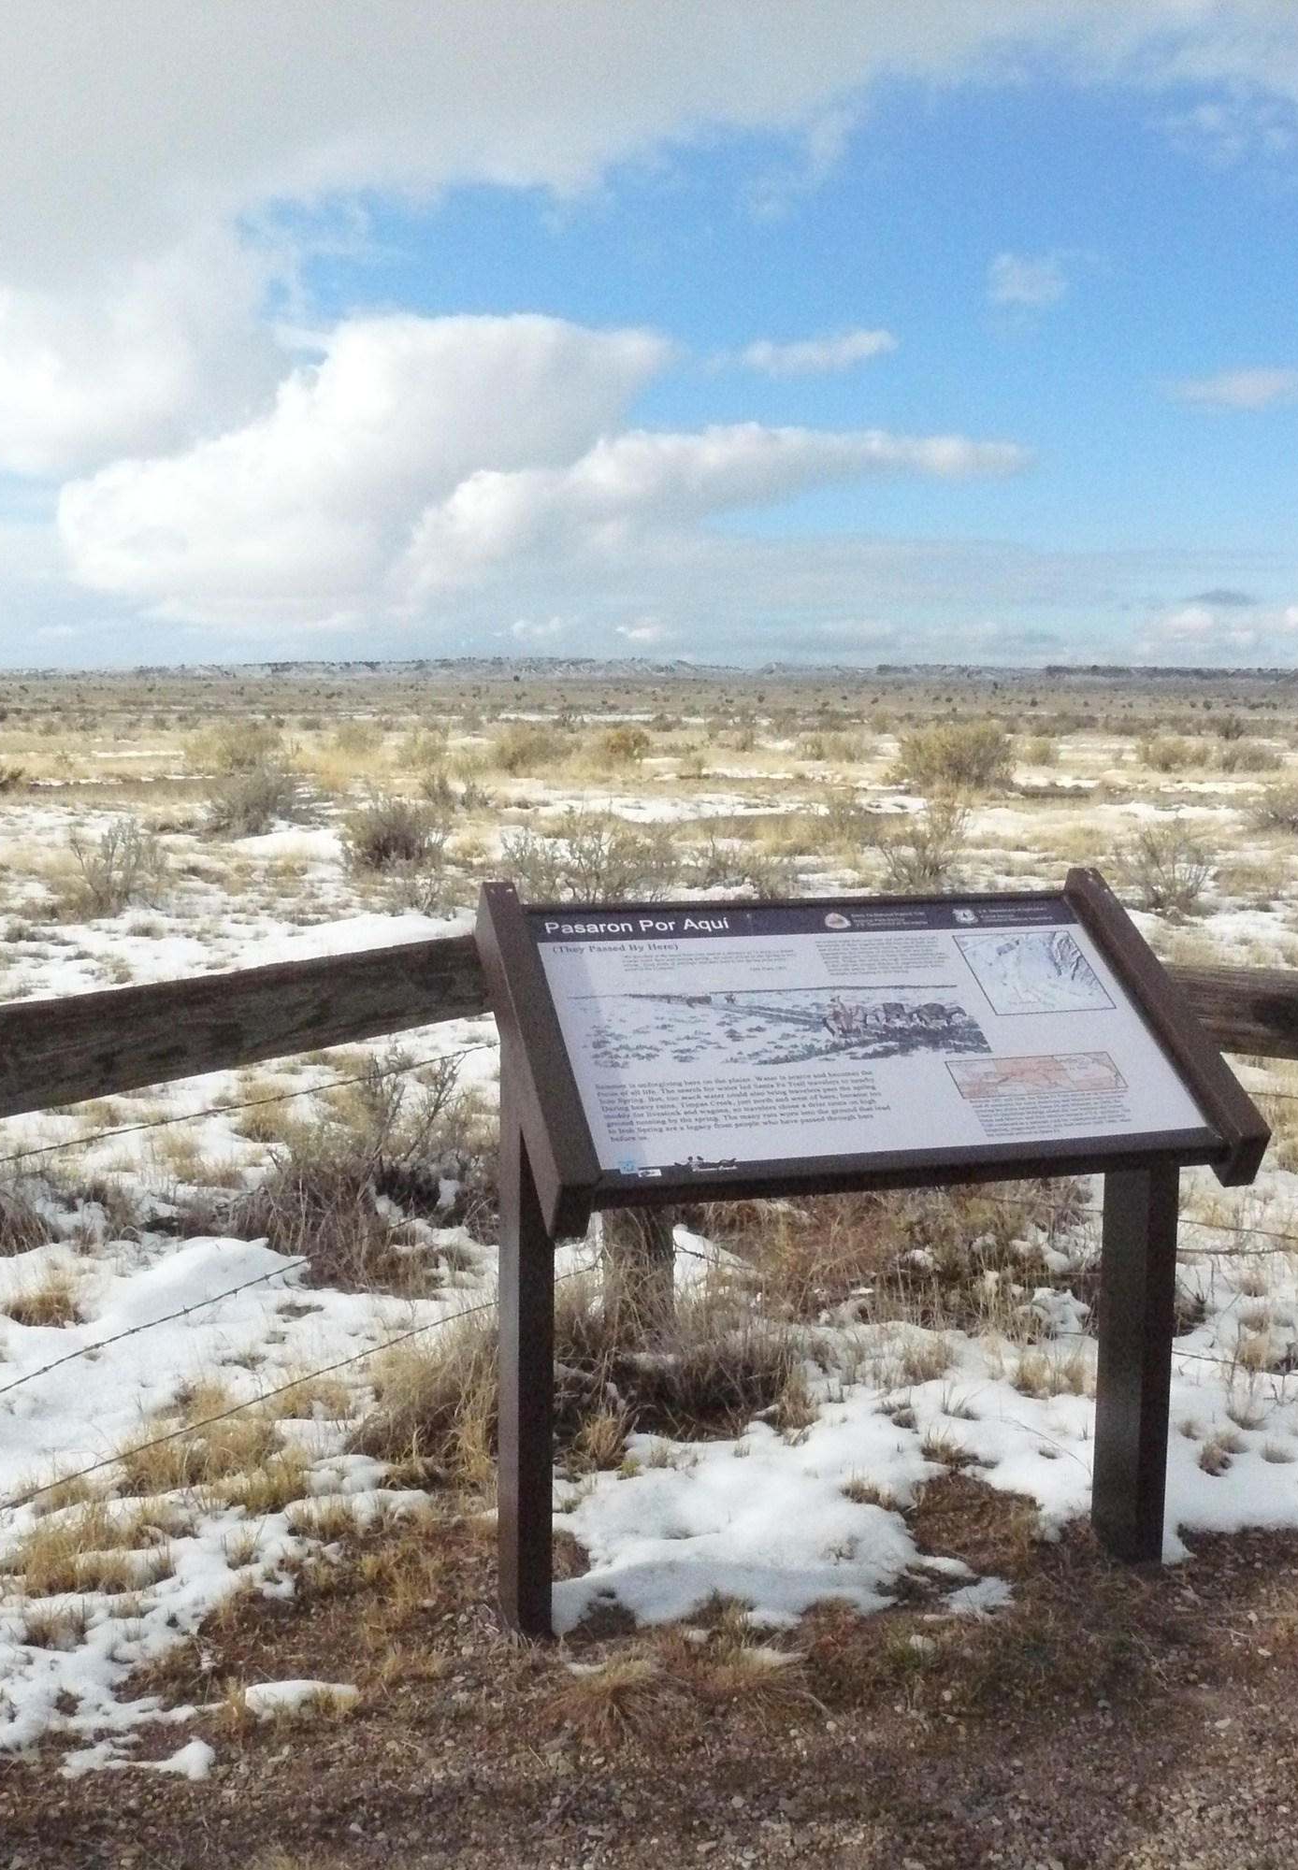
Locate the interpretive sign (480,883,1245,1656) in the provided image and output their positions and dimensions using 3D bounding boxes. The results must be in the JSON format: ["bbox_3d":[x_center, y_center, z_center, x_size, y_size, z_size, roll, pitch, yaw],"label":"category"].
[{"bbox_3d":[0.305,0.467,2.904,1.025,1.069,0.589,-2,8,-15],"label":"interpretive sign"}]

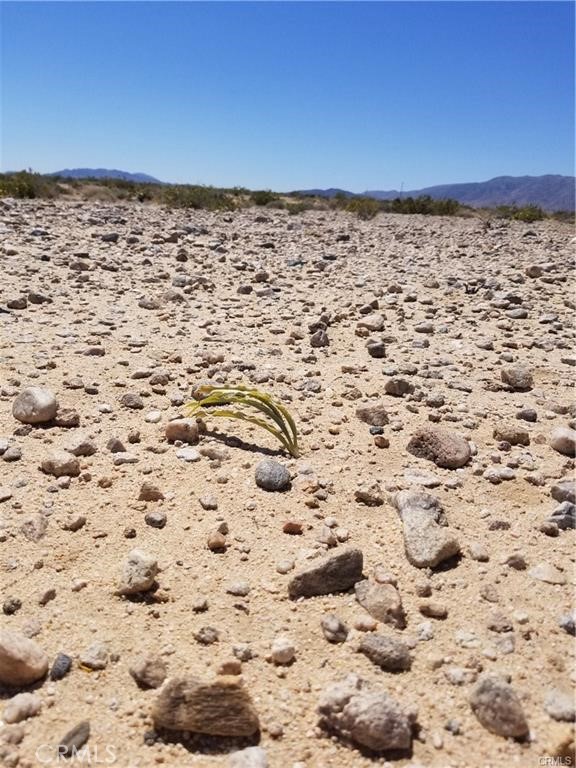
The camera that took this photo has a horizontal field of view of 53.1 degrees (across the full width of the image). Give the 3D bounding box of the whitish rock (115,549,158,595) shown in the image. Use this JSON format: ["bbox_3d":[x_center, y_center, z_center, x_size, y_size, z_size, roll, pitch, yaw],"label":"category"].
[{"bbox_3d":[-0.181,0.226,0.693,0.049,0.043,0.043,-2,18,-15],"label":"whitish rock"}]

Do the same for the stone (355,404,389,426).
[{"bbox_3d":[0.150,0.056,1.026,0.058,0.034,0.044,2,18,0],"label":"stone"}]

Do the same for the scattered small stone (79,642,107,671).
[{"bbox_3d":[-0.196,0.273,0.581,0.027,0.017,0.024,-4,19,-20],"label":"scattered small stone"}]

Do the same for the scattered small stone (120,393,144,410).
[{"bbox_3d":[-0.346,0.039,1.284,0.050,0.032,0.040,-2,18,-15],"label":"scattered small stone"}]

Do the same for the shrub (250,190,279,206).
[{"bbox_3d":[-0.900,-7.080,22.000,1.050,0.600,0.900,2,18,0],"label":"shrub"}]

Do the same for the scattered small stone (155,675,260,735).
[{"bbox_3d":[-0.062,0.243,0.436,0.081,0.033,0.043,2,18,0],"label":"scattered small stone"}]

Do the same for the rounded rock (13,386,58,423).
[{"bbox_3d":[-0.575,0.049,1.316,0.093,0.078,0.079,2,18,0],"label":"rounded rock"}]

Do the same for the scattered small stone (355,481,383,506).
[{"bbox_3d":[0.106,0.144,0.754,0.037,0.030,0.030,2,18,0],"label":"scattered small stone"}]

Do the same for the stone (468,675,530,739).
[{"bbox_3d":[0.165,0.248,0.443,0.035,0.029,0.053,-2,18,-11],"label":"stone"}]

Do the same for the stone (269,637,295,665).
[{"bbox_3d":[-0.005,0.229,0.497,0.021,0.020,0.019,2,18,0],"label":"stone"}]

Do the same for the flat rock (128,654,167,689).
[{"bbox_3d":[-0.150,0.310,0.620,0.037,0.026,0.030,5,18,10],"label":"flat rock"}]

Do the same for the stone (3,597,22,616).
[{"bbox_3d":[-0.341,0.278,0.715,0.021,0.016,0.016,-3,18,-14],"label":"stone"}]

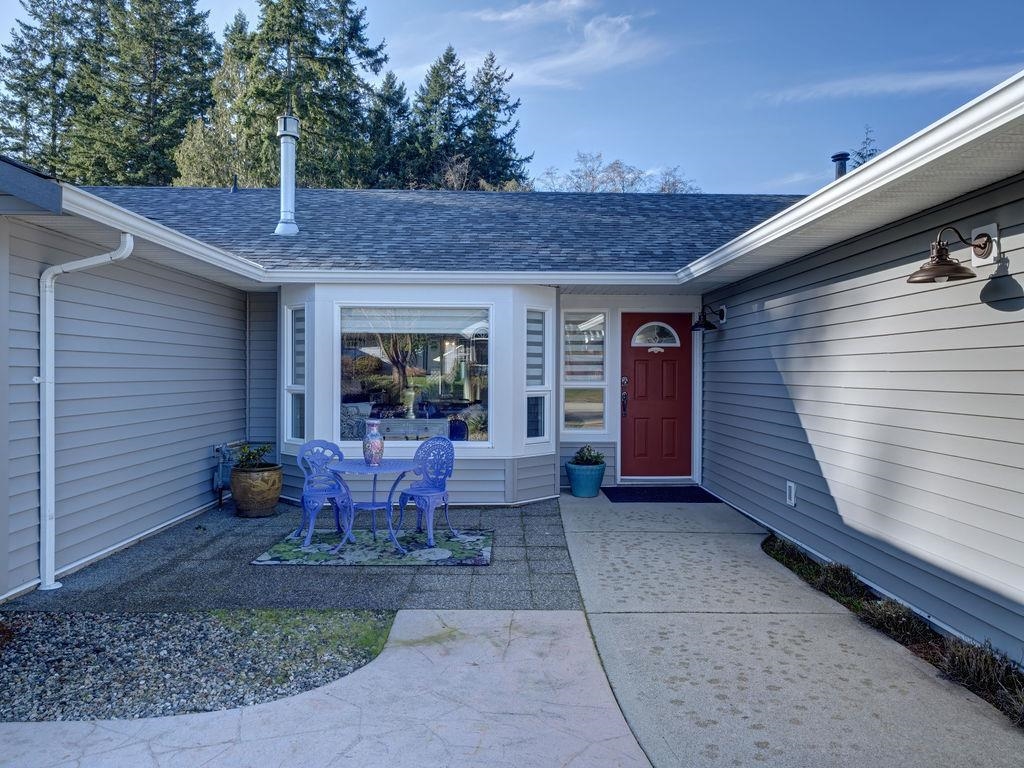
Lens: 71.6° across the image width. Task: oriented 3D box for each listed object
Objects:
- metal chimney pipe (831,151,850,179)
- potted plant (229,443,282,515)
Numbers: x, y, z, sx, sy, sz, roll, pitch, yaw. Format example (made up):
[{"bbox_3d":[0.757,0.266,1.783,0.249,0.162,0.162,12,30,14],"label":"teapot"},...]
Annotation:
[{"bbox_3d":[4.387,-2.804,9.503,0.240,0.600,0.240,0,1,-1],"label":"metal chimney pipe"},{"bbox_3d":[-2.578,0.947,7.156,0.487,0.711,0.487,0,1,-2],"label":"potted plant"}]

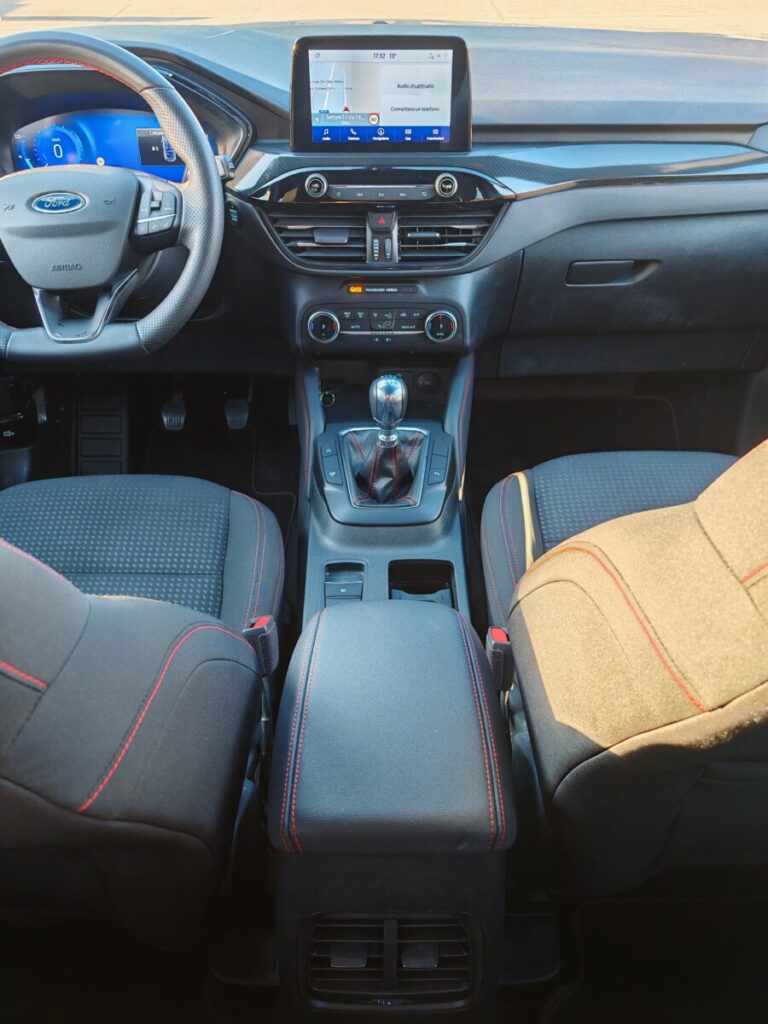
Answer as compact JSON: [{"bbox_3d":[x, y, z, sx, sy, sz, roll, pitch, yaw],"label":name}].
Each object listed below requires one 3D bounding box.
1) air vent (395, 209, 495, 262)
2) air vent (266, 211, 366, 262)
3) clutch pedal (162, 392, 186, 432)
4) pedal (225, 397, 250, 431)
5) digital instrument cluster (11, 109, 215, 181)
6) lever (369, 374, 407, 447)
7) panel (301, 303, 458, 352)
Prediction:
[{"bbox_3d":[0.084,-0.363,1.050,0.127,0.068,0.040,0,29,0],"label":"air vent"},{"bbox_3d":[-0.089,-0.363,1.050,0.129,0.068,0.040,0,29,0],"label":"air vent"},{"bbox_3d":[-0.414,-0.196,1.570,0.048,0.069,0.033,0,14,0],"label":"clutch pedal"},{"bbox_3d":[-0.288,-0.193,1.570,0.048,0.066,0.033,0,14,0],"label":"pedal"},{"bbox_3d":[-0.371,-0.501,1.095,0.275,0.100,0.030,0,23,0],"label":"digital instrument cluster"},{"bbox_3d":[0.005,-0.132,1.025,0.049,0.088,0.050,0,34,0],"label":"lever"},{"bbox_3d":[-0.003,-0.256,1.100,0.213,0.064,0.035,0,21,0],"label":"panel"}]

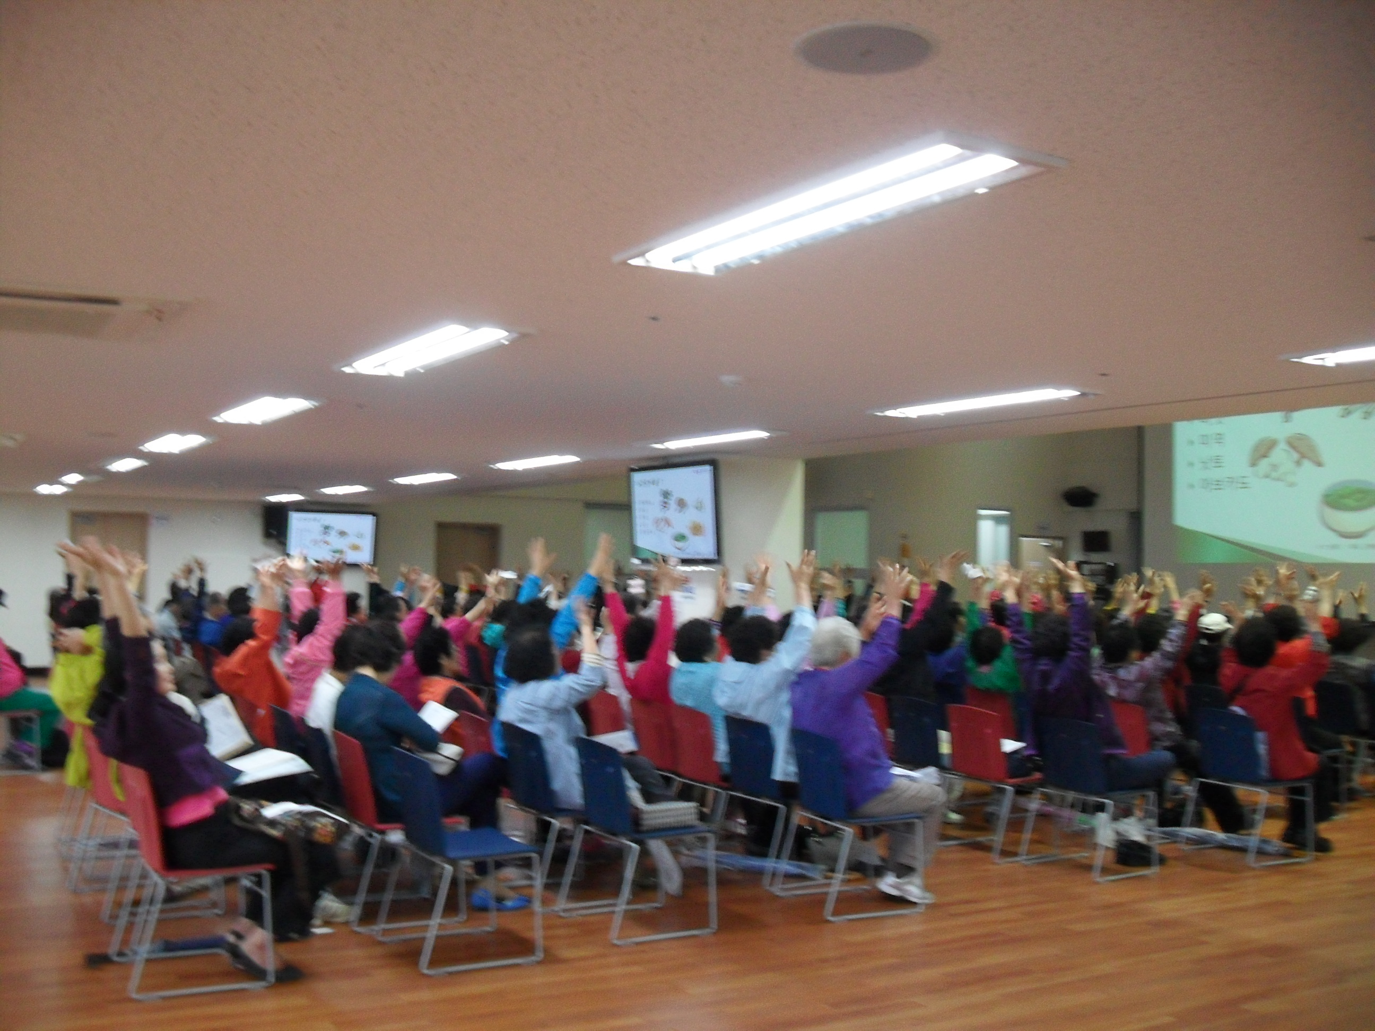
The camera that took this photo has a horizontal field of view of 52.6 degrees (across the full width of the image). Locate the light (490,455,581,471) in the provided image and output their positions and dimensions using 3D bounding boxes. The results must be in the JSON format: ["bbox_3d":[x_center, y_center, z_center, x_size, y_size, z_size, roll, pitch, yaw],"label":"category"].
[{"bbox_3d":[-1.142,-0.406,10.526,0.300,0.070,1.220,2,-2,-30],"label":"light"}]

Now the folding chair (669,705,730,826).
[{"bbox_3d":[0.208,1.485,7.755,0.520,0.810,0.520,3,-3,-30],"label":"folding chair"}]

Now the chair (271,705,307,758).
[{"bbox_3d":[-1.956,1.412,7.353,0.500,0.799,0.505,2,-2,-30],"label":"chair"}]

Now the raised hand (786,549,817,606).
[{"bbox_3d":[0.576,0.312,7.031,0.150,0.270,0.100,5,0,25],"label":"raised hand"}]

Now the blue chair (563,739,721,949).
[{"bbox_3d":[-0.215,1.417,6.211,0.535,0.800,0.535,3,-3,-30],"label":"blue chair"}]

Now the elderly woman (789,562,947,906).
[{"bbox_3d":[0.879,1.050,6.734,0.740,1.620,0.550,2,-3,-26],"label":"elderly woman"}]

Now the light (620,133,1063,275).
[{"bbox_3d":[0.266,-0.677,3.118,0.308,0.070,1.285,3,-3,-30],"label":"light"}]

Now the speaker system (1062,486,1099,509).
[{"bbox_3d":[7.522,-0.360,26.600,0.600,0.400,0.380,0,10,15],"label":"speaker system"}]

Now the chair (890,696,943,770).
[{"bbox_3d":[1.567,1.550,8.595,0.520,0.810,0.520,3,-3,-30],"label":"chair"}]

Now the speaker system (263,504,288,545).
[{"bbox_3d":[-5.675,0.111,19.200,0.360,0.500,0.360,3,-3,-35],"label":"speaker system"}]

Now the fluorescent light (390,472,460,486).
[{"bbox_3d":[-2.374,-0.352,12.620,0.300,0.070,1.220,2,-2,-30],"label":"fluorescent light"}]

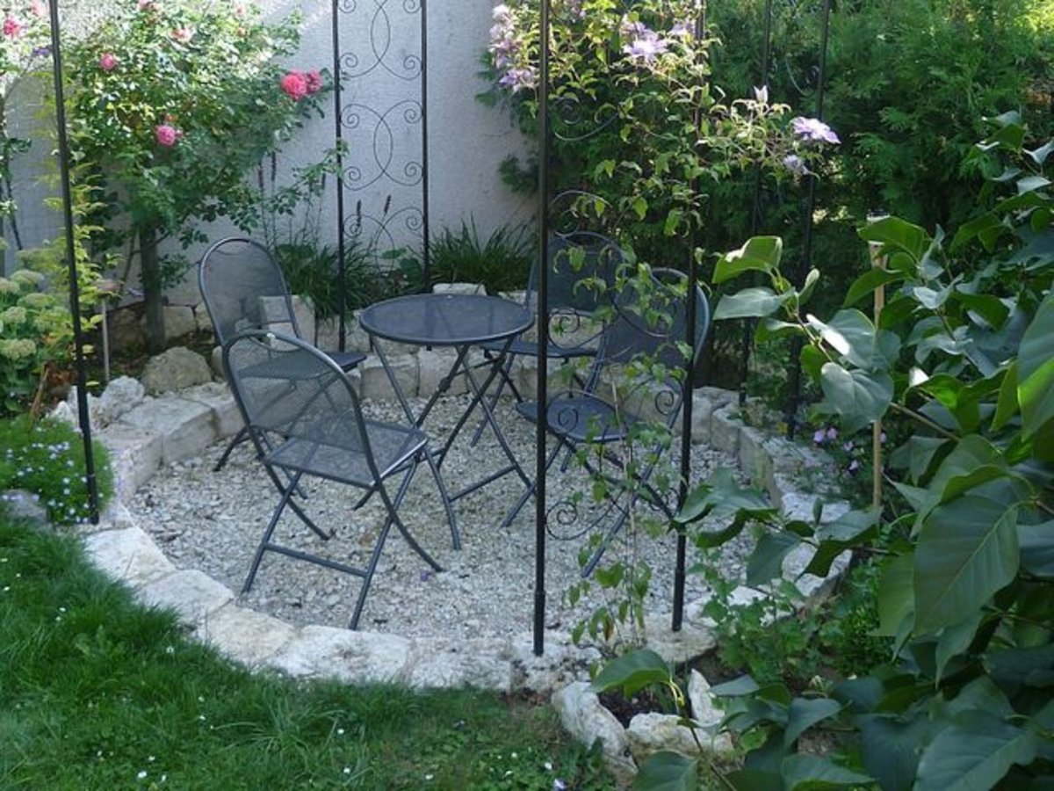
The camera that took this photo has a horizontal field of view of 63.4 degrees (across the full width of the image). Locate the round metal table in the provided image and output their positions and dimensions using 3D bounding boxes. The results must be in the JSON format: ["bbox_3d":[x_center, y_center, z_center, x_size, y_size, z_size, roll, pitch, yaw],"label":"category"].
[{"bbox_3d":[-0.293,0.064,3.098,0.600,0.735,0.600,1,21,-1],"label":"round metal table"}]

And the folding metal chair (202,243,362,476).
[{"bbox_3d":[-0.928,-0.141,3.332,0.475,0.890,0.460,9,22,18],"label":"folding metal chair"}]

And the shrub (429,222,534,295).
[{"bbox_3d":[-0.248,-0.731,4.504,0.600,0.430,0.500,0,21,-3],"label":"shrub"}]

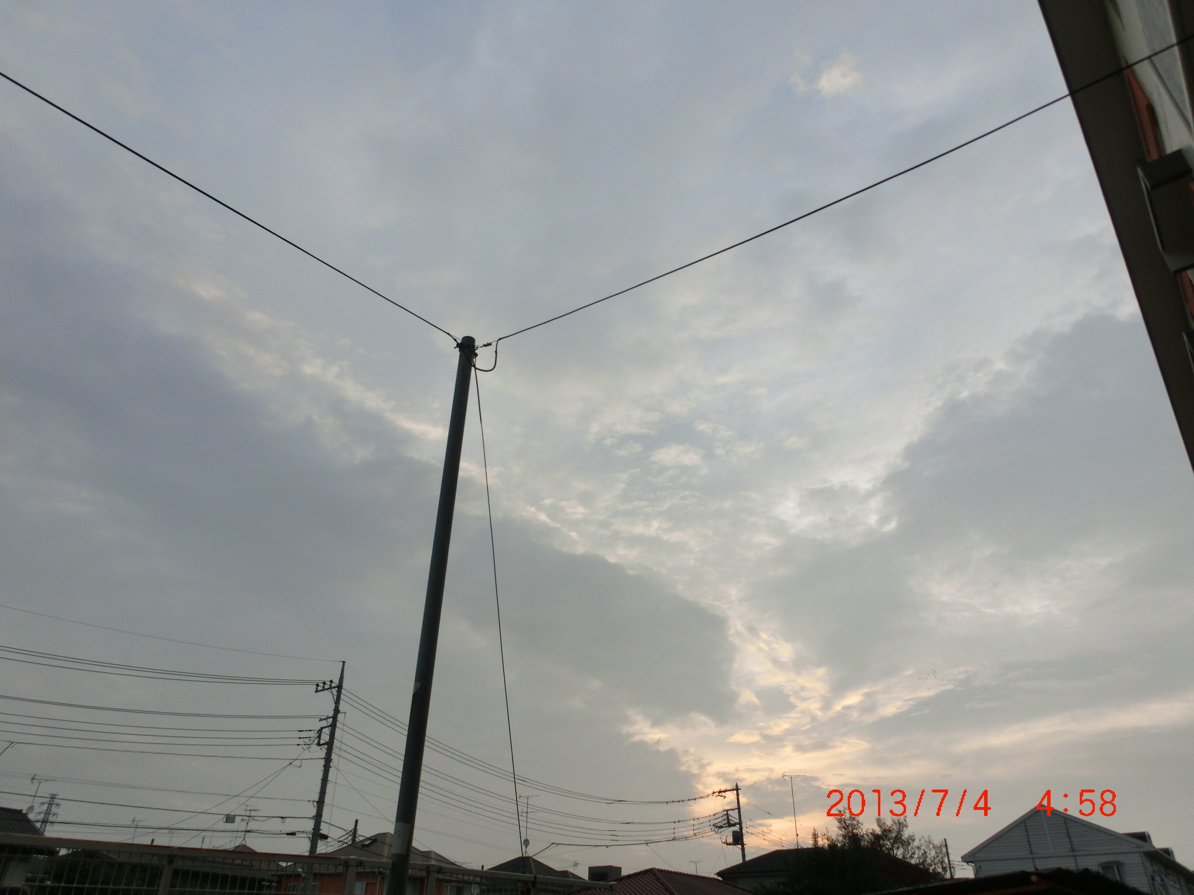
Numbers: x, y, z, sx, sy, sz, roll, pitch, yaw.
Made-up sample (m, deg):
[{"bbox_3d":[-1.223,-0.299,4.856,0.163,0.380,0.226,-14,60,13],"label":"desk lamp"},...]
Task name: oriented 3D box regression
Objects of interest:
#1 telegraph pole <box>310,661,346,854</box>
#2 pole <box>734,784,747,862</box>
[{"bbox_3d":[-11.047,15.146,32.355,0.360,13.820,0.360,10,-35,-15],"label":"telegraph pole"},{"bbox_3d":[9.825,29.346,54.006,0.360,14.020,0.360,-5,-34,7],"label":"pole"}]

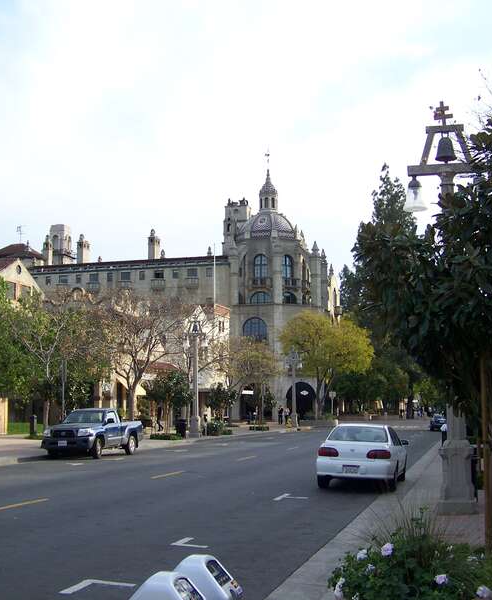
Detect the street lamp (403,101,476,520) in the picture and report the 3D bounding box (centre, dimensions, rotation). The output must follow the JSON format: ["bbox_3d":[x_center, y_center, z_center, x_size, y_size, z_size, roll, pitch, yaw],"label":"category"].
[{"bbox_3d":[3.303,0.007,13.439,1.420,6.700,0.680,-2,-8,15],"label":"street lamp"}]

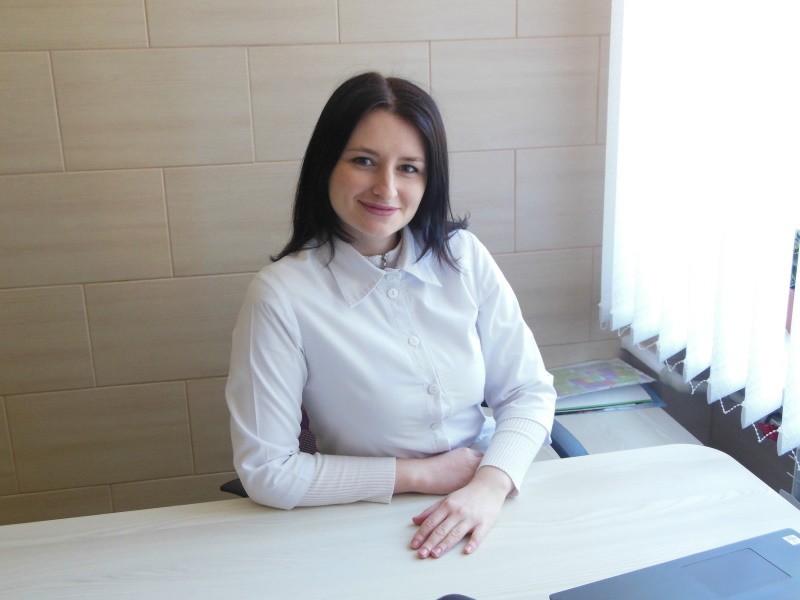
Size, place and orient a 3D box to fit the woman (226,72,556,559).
[{"bbox_3d":[-0.006,0.320,1.333,0.510,1.280,0.640,-8,16,-21],"label":"woman"}]

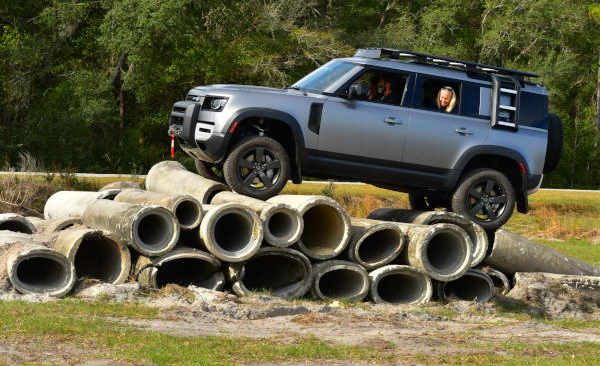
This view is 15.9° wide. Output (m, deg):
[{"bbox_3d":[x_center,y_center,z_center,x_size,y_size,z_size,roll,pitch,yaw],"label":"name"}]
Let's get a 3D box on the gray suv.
[{"bbox_3d":[0.889,-0.628,28.033,5.160,2.090,2.050,8,0,-15],"label":"gray suv"}]

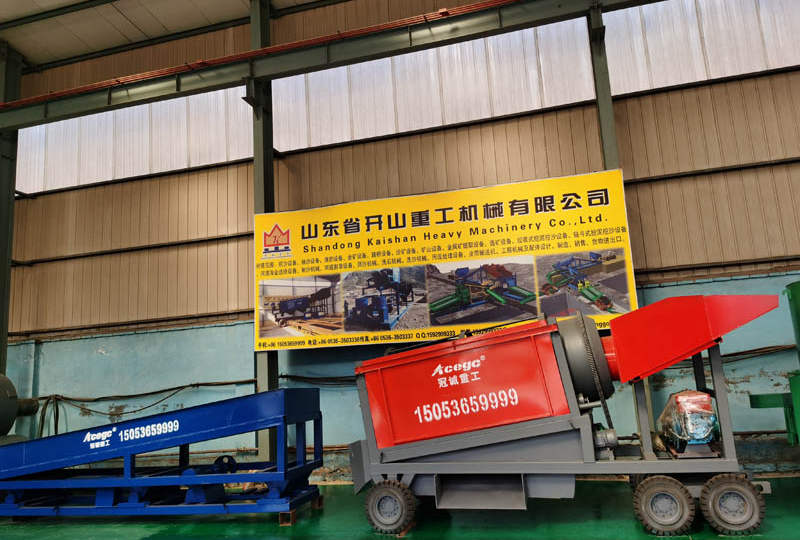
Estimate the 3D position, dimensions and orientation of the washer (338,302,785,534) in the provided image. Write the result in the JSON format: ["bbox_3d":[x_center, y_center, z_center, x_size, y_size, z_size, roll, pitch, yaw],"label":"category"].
[{"bbox_3d":[1.822,1.665,7.284,4.800,2.337,1.633,-6,-10,18],"label":"washer"}]

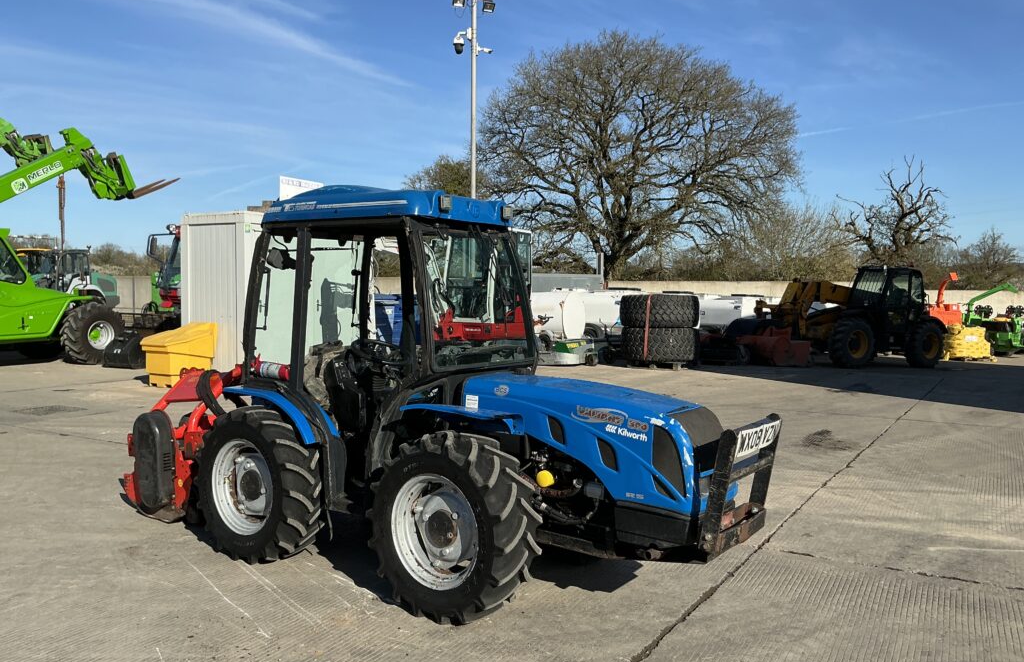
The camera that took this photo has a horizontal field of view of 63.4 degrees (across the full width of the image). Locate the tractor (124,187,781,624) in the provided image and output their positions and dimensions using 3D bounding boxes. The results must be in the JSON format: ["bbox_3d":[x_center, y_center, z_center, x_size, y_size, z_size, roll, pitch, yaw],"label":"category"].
[{"bbox_3d":[-0.556,0.241,4.710,4.100,2.170,1.270,3,4,36],"label":"tractor"}]

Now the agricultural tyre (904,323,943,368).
[{"bbox_3d":[10.321,0.337,20.700,1.220,1.220,0.430,-1,3,-31],"label":"agricultural tyre"}]

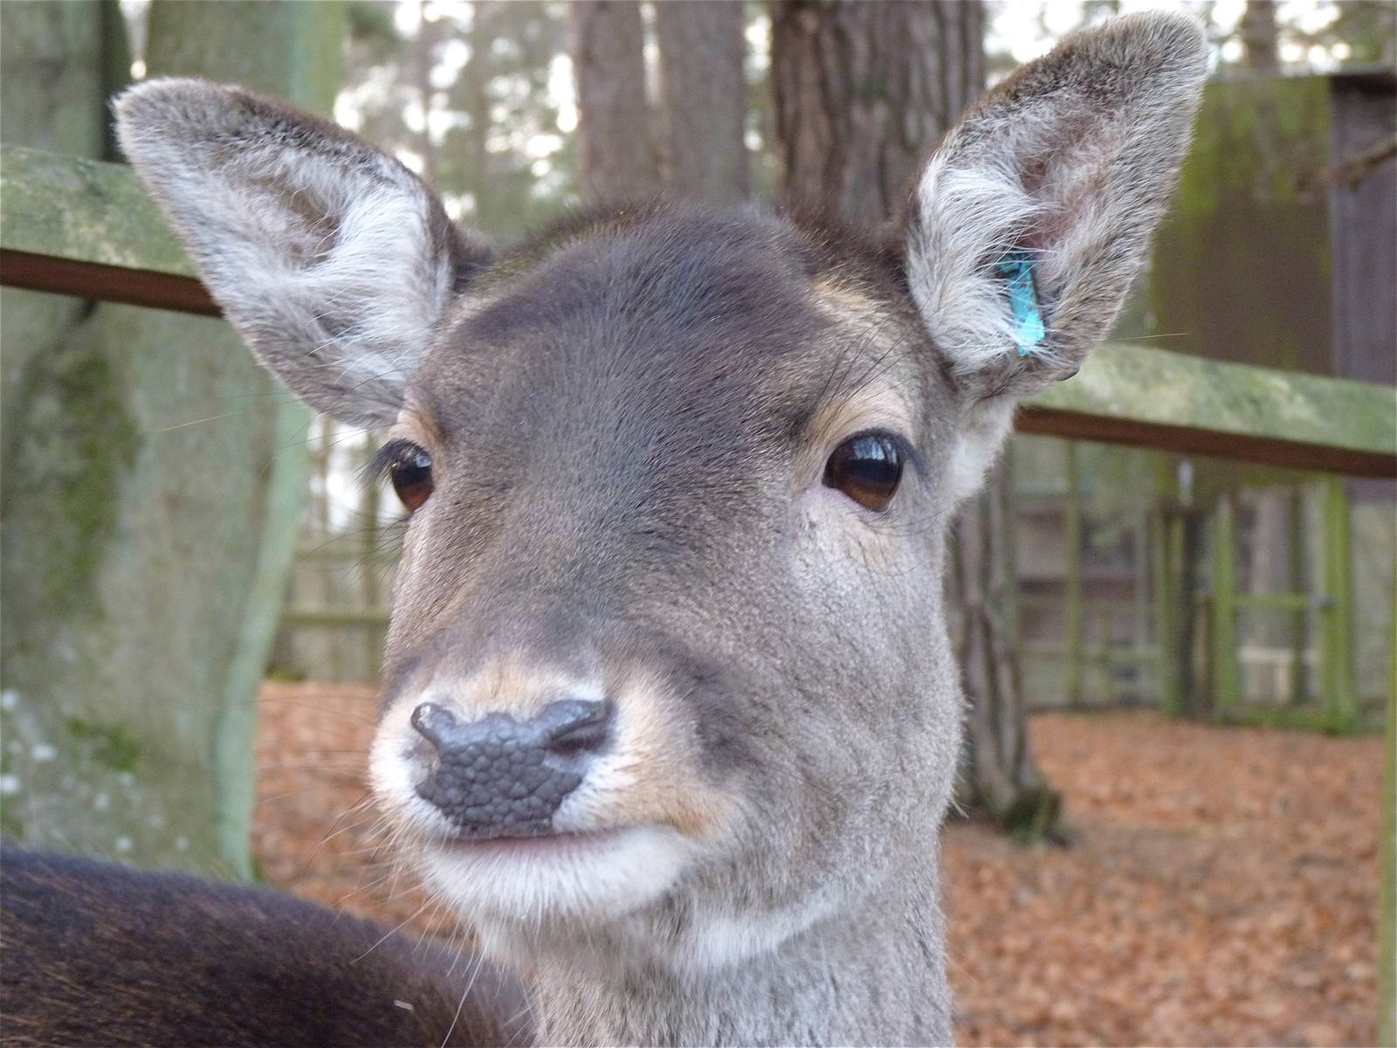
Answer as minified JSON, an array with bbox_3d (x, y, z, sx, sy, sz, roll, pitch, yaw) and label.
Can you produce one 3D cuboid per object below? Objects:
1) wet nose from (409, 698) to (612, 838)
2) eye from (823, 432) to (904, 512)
[{"bbox_3d":[-0.040,0.051,0.663,0.043,0.029,0.023,1,7,15],"label":"wet nose"},{"bbox_3d":[0.040,-0.013,0.765,0.023,0.019,0.015,-2,3,-34],"label":"eye"}]

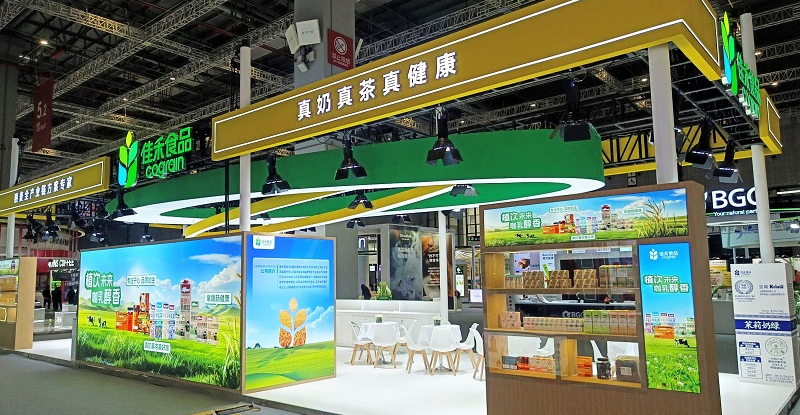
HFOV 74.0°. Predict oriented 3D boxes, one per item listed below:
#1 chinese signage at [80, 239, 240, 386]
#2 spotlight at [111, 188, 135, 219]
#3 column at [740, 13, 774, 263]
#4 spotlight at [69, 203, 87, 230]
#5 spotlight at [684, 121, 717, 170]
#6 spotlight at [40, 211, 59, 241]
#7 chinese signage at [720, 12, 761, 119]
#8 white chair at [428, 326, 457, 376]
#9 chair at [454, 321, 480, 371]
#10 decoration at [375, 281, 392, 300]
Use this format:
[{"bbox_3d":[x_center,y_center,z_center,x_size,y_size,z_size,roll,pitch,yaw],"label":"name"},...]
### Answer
[{"bbox_3d":[-4.285,1.812,9.390,4.758,2.360,0.180,-6,-9,33],"label":"chinese signage"},{"bbox_3d":[-5.811,-0.105,11.124,0.391,0.587,0.391,-6,-9,36],"label":"spotlight"},{"bbox_3d":[5.518,-0.254,8.109,0.200,5.650,0.200,-7,-9,38],"label":"column"},{"bbox_3d":[-7.754,0.216,12.772,0.391,0.587,0.391,-6,-9,36],"label":"spotlight"},{"bbox_3d":[3.524,-0.730,6.250,0.360,0.530,0.350,-6,-9,36],"label":"spotlight"},{"bbox_3d":[-8.182,0.420,12.400,0.360,0.650,0.340,-7,-9,38],"label":"spotlight"},{"bbox_3d":[4.085,-1.606,6.316,0.130,0.900,2.100,-8,-10,41],"label":"chinese signage"},{"bbox_3d":[0.739,2.487,9.302,0.470,0.820,0.490,-1,-7,-1],"label":"white chair"},{"bbox_3d":[1.126,2.387,9.138,0.490,0.790,0.470,-2,-7,8],"label":"chair"},{"bbox_3d":[-0.388,1.953,12.500,0.420,0.460,0.400,-1,-7,-2],"label":"decoration"}]

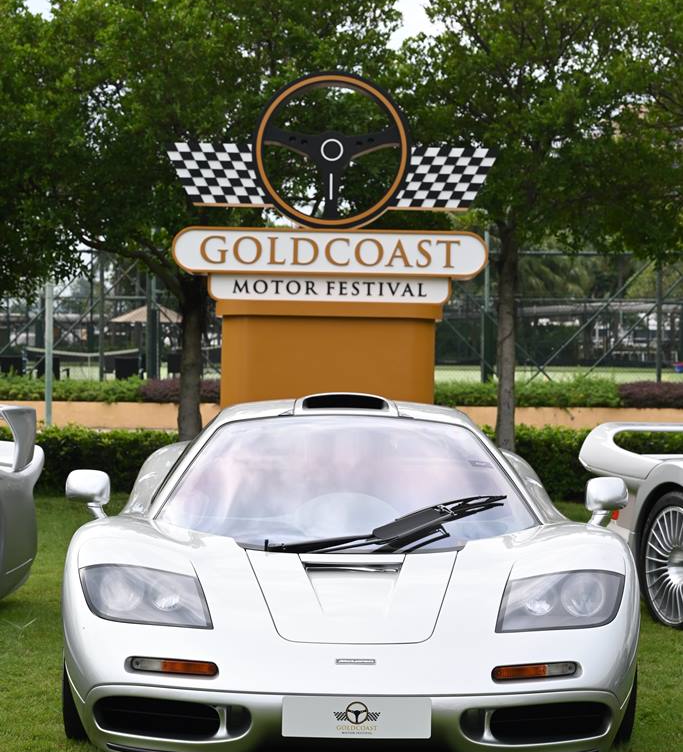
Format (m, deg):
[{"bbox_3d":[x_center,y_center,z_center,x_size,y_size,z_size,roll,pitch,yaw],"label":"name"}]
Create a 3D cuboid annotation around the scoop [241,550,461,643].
[{"bbox_3d":[0.033,0.656,5.640,0.660,0.190,0.720,1,1,-1],"label":"scoop"}]

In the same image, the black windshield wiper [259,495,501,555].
[{"bbox_3d":[0.145,0.495,6.350,0.830,0.170,0.480,1,1,-1],"label":"black windshield wiper"}]

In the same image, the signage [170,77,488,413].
[{"bbox_3d":[-0.086,-0.572,13.500,2.360,3.200,0.700,1,1,0],"label":"signage"}]

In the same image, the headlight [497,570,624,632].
[{"bbox_3d":[0.648,0.664,5.540,0.380,0.150,0.320,1,1,-1],"label":"headlight"}]

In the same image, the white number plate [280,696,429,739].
[{"bbox_3d":[0.041,0.933,5.130,0.405,0.115,0.020,1,1,-1],"label":"white number plate"}]

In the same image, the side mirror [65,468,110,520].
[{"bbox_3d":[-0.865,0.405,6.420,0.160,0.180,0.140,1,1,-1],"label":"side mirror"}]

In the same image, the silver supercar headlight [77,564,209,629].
[{"bbox_3d":[-0.577,0.648,5.540,0.380,0.150,0.320,1,1,-1],"label":"silver supercar headlight"}]

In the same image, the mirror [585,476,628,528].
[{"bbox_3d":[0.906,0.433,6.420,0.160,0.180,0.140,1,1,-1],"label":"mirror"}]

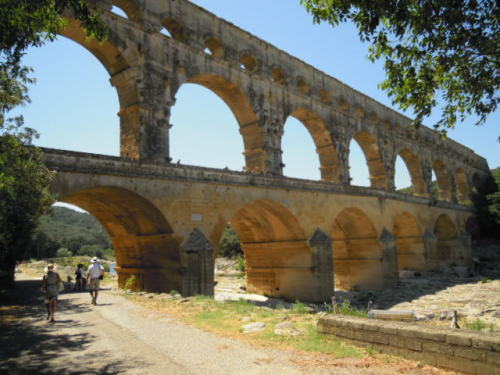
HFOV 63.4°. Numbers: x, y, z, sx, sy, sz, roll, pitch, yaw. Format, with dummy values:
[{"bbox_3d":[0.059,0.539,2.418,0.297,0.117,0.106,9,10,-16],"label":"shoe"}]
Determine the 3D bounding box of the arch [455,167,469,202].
[{"bbox_3d":[80.226,-0.663,158.720,4.600,15.400,19.600,-10,-9,40],"label":"arch"}]

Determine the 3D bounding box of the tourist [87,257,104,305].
[{"bbox_3d":[-5.743,3.472,15.061,0.620,1.760,0.460,0,-7,-12],"label":"tourist"}]

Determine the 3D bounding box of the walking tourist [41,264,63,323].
[{"bbox_3d":[-5.882,3.111,12.003,0.580,1.680,0.500,-1,-8,-21],"label":"walking tourist"}]

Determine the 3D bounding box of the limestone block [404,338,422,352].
[{"bbox_3d":[2.401,2.244,5.816,0.230,0.168,0.270,-8,-9,40],"label":"limestone block"}]

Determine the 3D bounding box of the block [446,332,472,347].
[{"bbox_3d":[3.037,2.141,5.745,0.340,0.120,0.336,2,-9,-41],"label":"block"}]

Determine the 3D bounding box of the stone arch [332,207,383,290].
[{"bbox_3d":[14.407,11.587,74.389,12.000,15.000,18.800,-10,-9,40],"label":"stone arch"}]

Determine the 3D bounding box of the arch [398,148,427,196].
[{"bbox_3d":[44.328,-3.858,118.361,4.600,15.400,24.000,-10,-9,40],"label":"arch"}]

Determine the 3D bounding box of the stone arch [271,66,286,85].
[{"bbox_3d":[4.103,-20.420,74.551,3.200,3.700,4.500,-10,-9,40],"label":"stone arch"}]

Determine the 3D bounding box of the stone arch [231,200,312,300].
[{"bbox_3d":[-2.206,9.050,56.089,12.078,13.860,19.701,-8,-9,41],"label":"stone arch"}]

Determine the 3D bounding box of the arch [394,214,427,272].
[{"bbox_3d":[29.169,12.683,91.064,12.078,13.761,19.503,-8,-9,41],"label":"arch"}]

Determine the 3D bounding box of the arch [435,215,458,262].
[{"bbox_3d":[49.750,14.478,115.247,12.000,13.000,22.800,-10,-9,40],"label":"arch"}]

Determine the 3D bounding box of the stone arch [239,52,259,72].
[{"bbox_3d":[-1.437,-19.948,66.300,3.267,3.317,4.257,-8,-9,41],"label":"stone arch"}]

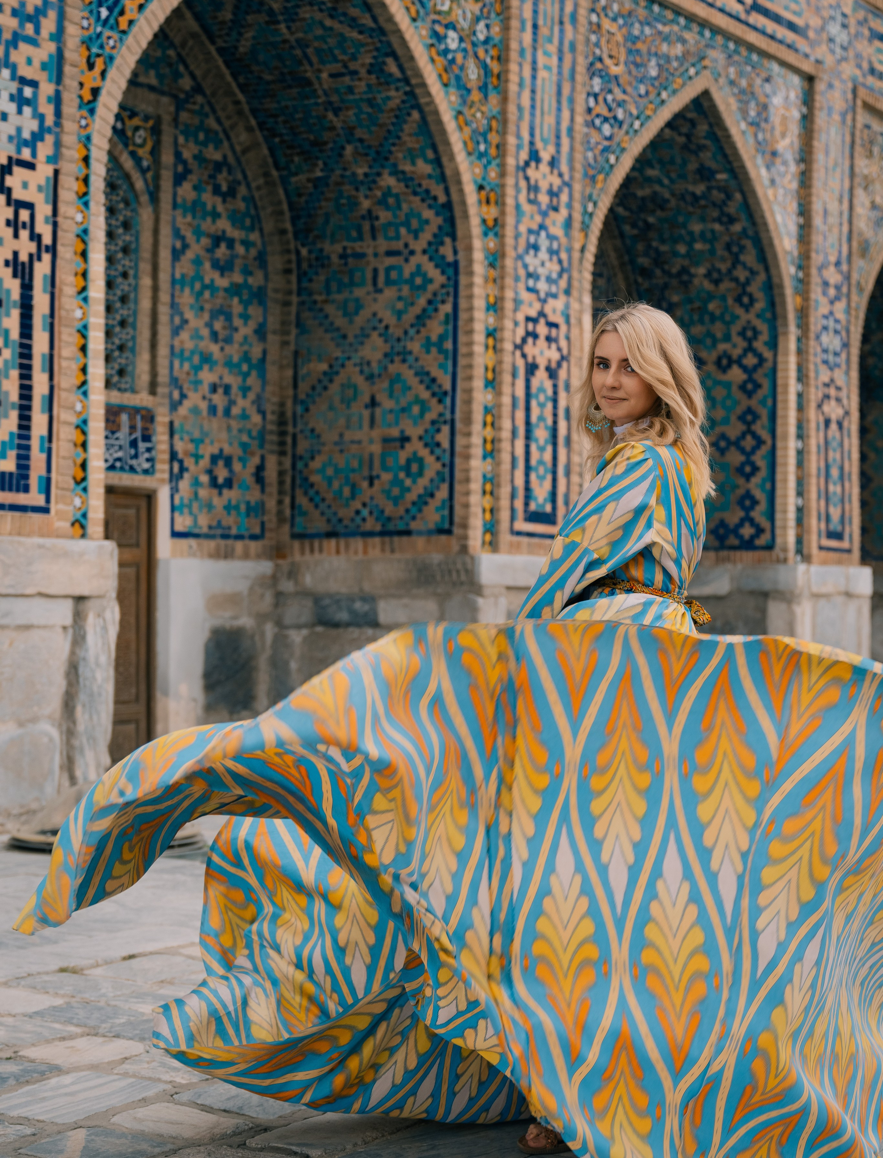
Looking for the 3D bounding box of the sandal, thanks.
[{"bbox_3d":[0.272,1.083,3.120,0.250,0.075,0.095,1,0,-9],"label":"sandal"}]

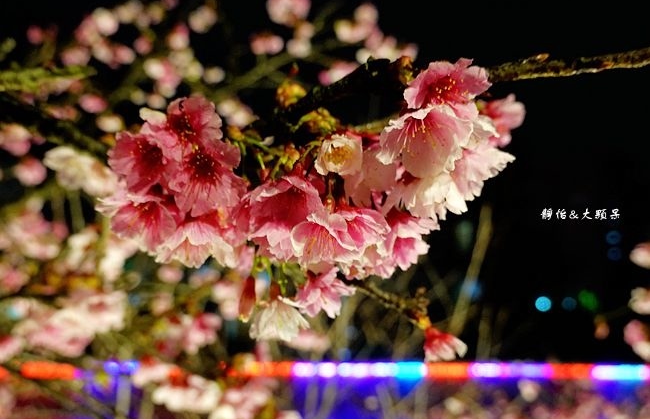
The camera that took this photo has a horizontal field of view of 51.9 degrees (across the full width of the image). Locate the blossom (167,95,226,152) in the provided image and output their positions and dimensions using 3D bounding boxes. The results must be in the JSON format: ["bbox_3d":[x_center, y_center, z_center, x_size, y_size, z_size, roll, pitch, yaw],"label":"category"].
[{"bbox_3d":[-0.058,-0.037,0.297,0.027,0.027,0.016,1,6,-9],"label":"blossom"}]

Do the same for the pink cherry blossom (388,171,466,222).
[{"bbox_3d":[0.042,-0.011,0.305,0.037,0.017,0.037,8,-46,-45],"label":"pink cherry blossom"}]

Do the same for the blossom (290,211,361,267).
[{"bbox_3d":[0.000,0.008,0.290,0.030,0.030,0.018,0,37,0],"label":"blossom"}]

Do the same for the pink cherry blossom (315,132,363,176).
[{"bbox_3d":[0.007,-0.026,0.305,0.021,0.021,0.012,-1,6,6],"label":"pink cherry blossom"}]

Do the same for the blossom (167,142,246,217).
[{"bbox_3d":[-0.050,-0.015,0.287,0.033,0.033,0.020,0,14,-3],"label":"blossom"}]

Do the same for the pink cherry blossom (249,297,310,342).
[{"bbox_3d":[-0.021,0.048,0.305,0.028,0.018,0.028,0,-22,0],"label":"pink cherry blossom"}]

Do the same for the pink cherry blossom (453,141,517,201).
[{"bbox_3d":[0.068,-0.023,0.315,0.035,0.021,0.035,-41,-12,2],"label":"pink cherry blossom"}]

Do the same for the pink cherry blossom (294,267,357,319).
[{"bbox_3d":[-0.003,0.035,0.308,0.029,0.016,0.029,6,-48,-35],"label":"pink cherry blossom"}]

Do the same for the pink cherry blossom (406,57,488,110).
[{"bbox_3d":[0.050,-0.053,0.295,0.036,0.029,0.019,2,8,-15],"label":"pink cherry blossom"}]

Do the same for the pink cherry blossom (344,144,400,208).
[{"bbox_3d":[0.024,-0.019,0.312,0.030,0.022,0.030,-2,-29,17],"label":"pink cherry blossom"}]

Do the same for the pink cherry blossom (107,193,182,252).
[{"bbox_3d":[-0.076,0.001,0.295,0.033,0.031,0.019,-2,30,11],"label":"pink cherry blossom"}]

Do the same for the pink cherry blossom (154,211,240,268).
[{"bbox_3d":[-0.056,0.010,0.297,0.035,0.018,0.035,1,-37,-6],"label":"pink cherry blossom"}]

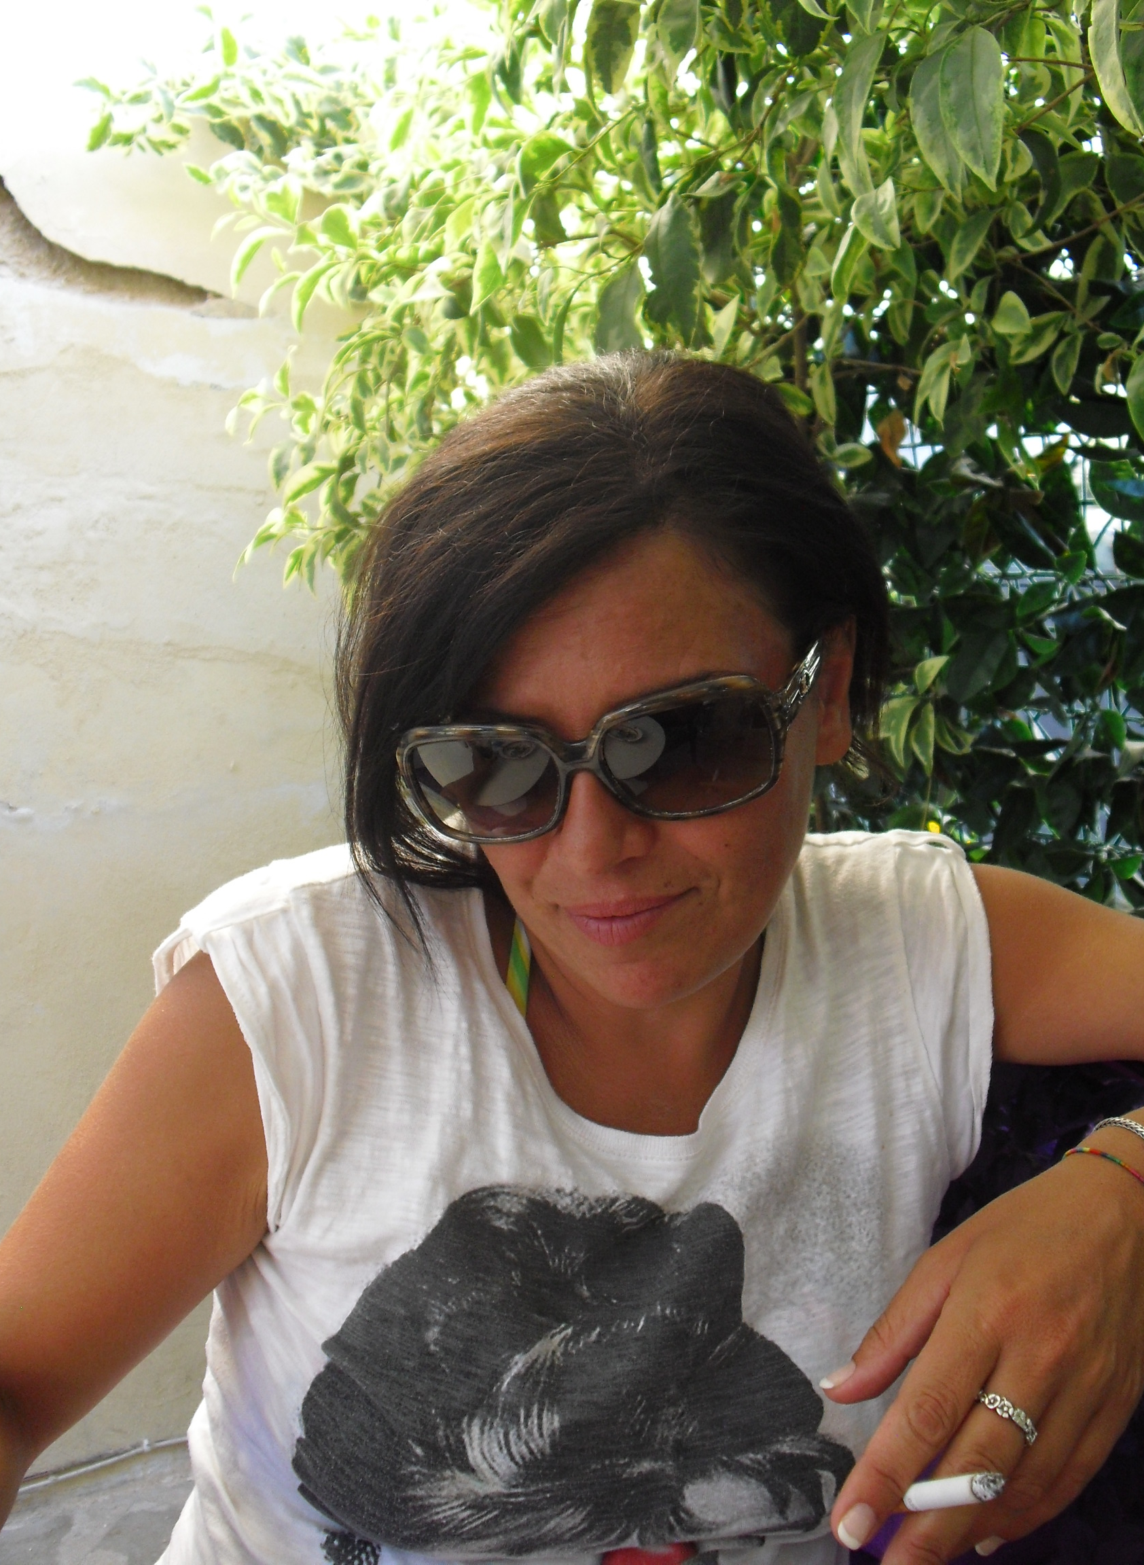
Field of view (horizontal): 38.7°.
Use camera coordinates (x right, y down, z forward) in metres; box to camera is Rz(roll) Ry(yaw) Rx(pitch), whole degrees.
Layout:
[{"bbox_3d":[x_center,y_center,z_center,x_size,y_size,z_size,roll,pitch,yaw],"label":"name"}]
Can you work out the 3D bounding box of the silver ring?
[{"bbox_3d":[0.137,0.200,0.513,0.020,0.004,0.020,31,-25,23],"label":"silver ring"}]

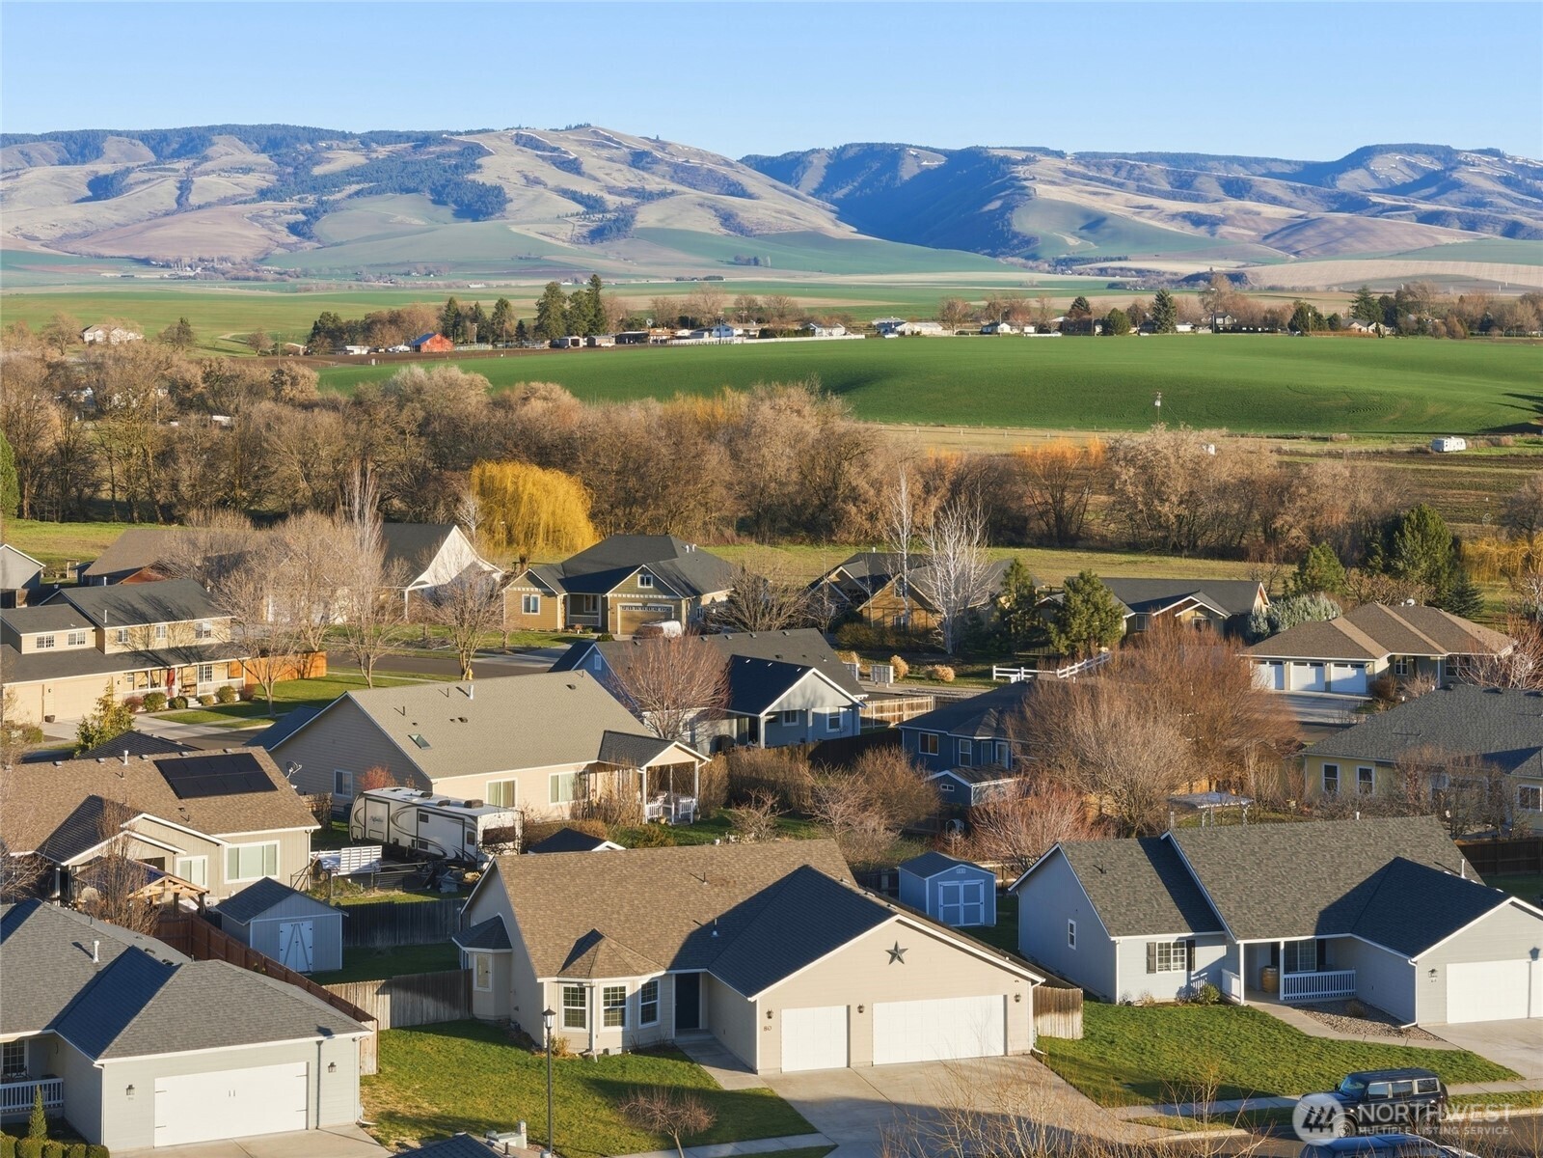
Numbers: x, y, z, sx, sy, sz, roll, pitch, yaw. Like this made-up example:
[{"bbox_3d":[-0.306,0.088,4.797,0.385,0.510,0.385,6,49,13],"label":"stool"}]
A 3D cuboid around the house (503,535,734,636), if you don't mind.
[{"bbox_3d":[-13.161,0.341,275.176,17.300,7.800,13.800,2,5,21],"label":"house"}]

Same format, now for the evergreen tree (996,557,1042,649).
[{"bbox_3d":[20.215,2.053,253.669,4.000,7.600,4.000,0,5,0],"label":"evergreen tree"}]

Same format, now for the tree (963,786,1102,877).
[{"bbox_3d":[11.943,11.489,141.914,6.134,4.209,5.643,0,5,0],"label":"tree"}]

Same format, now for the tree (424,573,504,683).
[{"bbox_3d":[-22.699,3.525,230.587,5.852,8.055,5.852,0,5,-6],"label":"tree"}]

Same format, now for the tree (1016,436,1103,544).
[{"bbox_3d":[35.590,-10.775,382.399,10.626,13.162,10.626,1,5,5],"label":"tree"}]

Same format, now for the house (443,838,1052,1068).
[{"bbox_3d":[-1.497,13.093,113.906,17.600,5.900,18.100,-1,5,-17],"label":"house"}]

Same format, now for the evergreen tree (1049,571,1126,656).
[{"bbox_3d":[24.752,2.853,244.691,6.100,7.100,6.000,0,5,0],"label":"evergreen tree"}]

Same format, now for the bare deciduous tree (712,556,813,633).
[{"bbox_3d":[-0.809,1.392,247.945,7.825,6.539,7.434,0,5,0],"label":"bare deciduous tree"}]

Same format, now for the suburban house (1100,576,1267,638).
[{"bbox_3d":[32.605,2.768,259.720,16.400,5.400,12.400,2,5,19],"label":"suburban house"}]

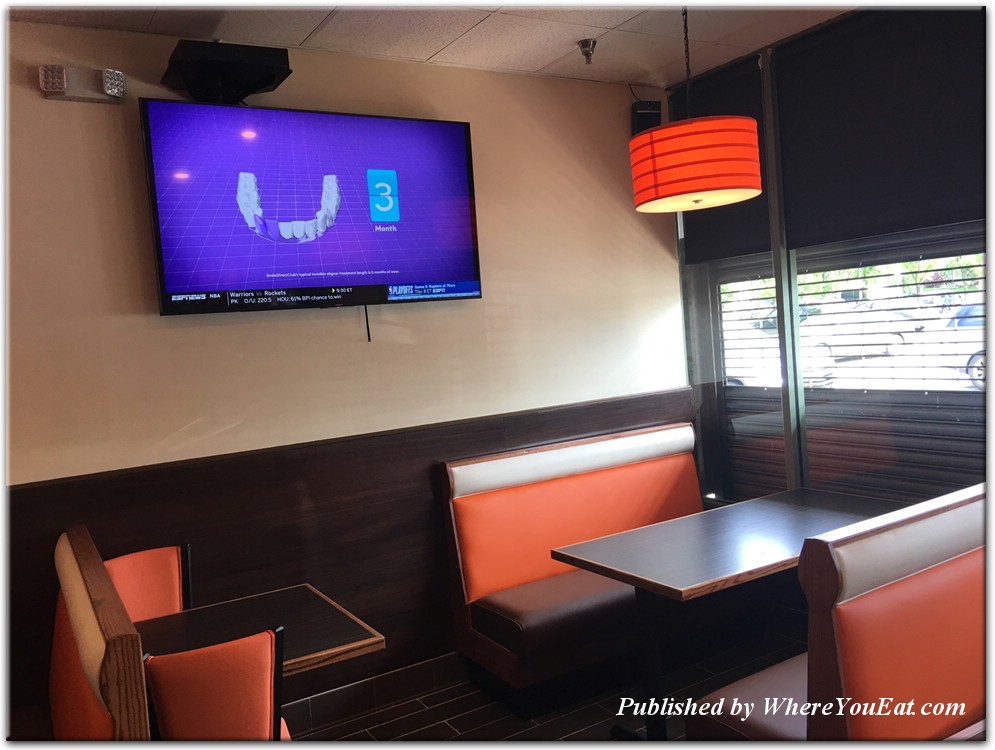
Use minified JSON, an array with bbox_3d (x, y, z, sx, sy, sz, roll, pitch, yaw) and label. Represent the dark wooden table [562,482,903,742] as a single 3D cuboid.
[{"bbox_3d":[1.076,0.992,3.380,1.482,0.741,0.757,-7,3,-31],"label":"dark wooden table"}]

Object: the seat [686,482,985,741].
[{"bbox_3d":[1.484,0.841,2.404,1.570,1.048,1.159,-7,3,-31],"label":"seat"}]

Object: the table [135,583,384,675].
[{"bbox_3d":[-0.796,1.191,2.667,0.713,0.741,0.776,-7,3,-31],"label":"table"}]

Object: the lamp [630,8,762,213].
[{"bbox_3d":[0.750,-1.093,3.270,0.494,0.817,0.494,-7,3,-31],"label":"lamp"}]

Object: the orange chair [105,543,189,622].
[{"bbox_3d":[-1.196,1.125,3.002,0.403,0.917,0.504,-7,3,-31],"label":"orange chair"}]

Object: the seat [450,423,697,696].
[{"bbox_3d":[0.606,0.852,4.064,1.547,1.048,0.609,-7,3,-31],"label":"seat"}]

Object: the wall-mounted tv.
[{"bbox_3d":[-0.718,-0.716,3.595,1.450,0.830,0.070,-7,5,-31],"label":"wall-mounted tv"}]

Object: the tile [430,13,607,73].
[{"bbox_3d":[0.085,-1.505,3.795,0.608,0.020,0.605,-7,3,-31],"label":"tile"}]

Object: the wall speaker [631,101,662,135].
[{"bbox_3d":[0.790,-1.319,4.398,0.156,0.247,0.141,-6,2,-18],"label":"wall speaker"}]

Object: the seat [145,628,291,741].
[{"bbox_3d":[-0.728,1.111,2.295,0.403,0.917,0.514,-6,2,-20],"label":"seat"}]

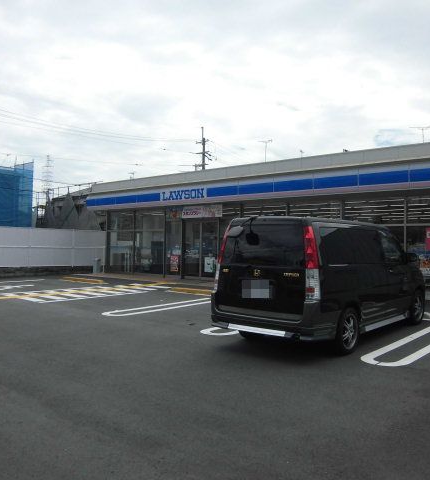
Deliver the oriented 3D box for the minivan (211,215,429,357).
[{"bbox_3d":[2.030,0.600,7.780,1.710,1.830,4.650,0,0,41],"label":"minivan"}]

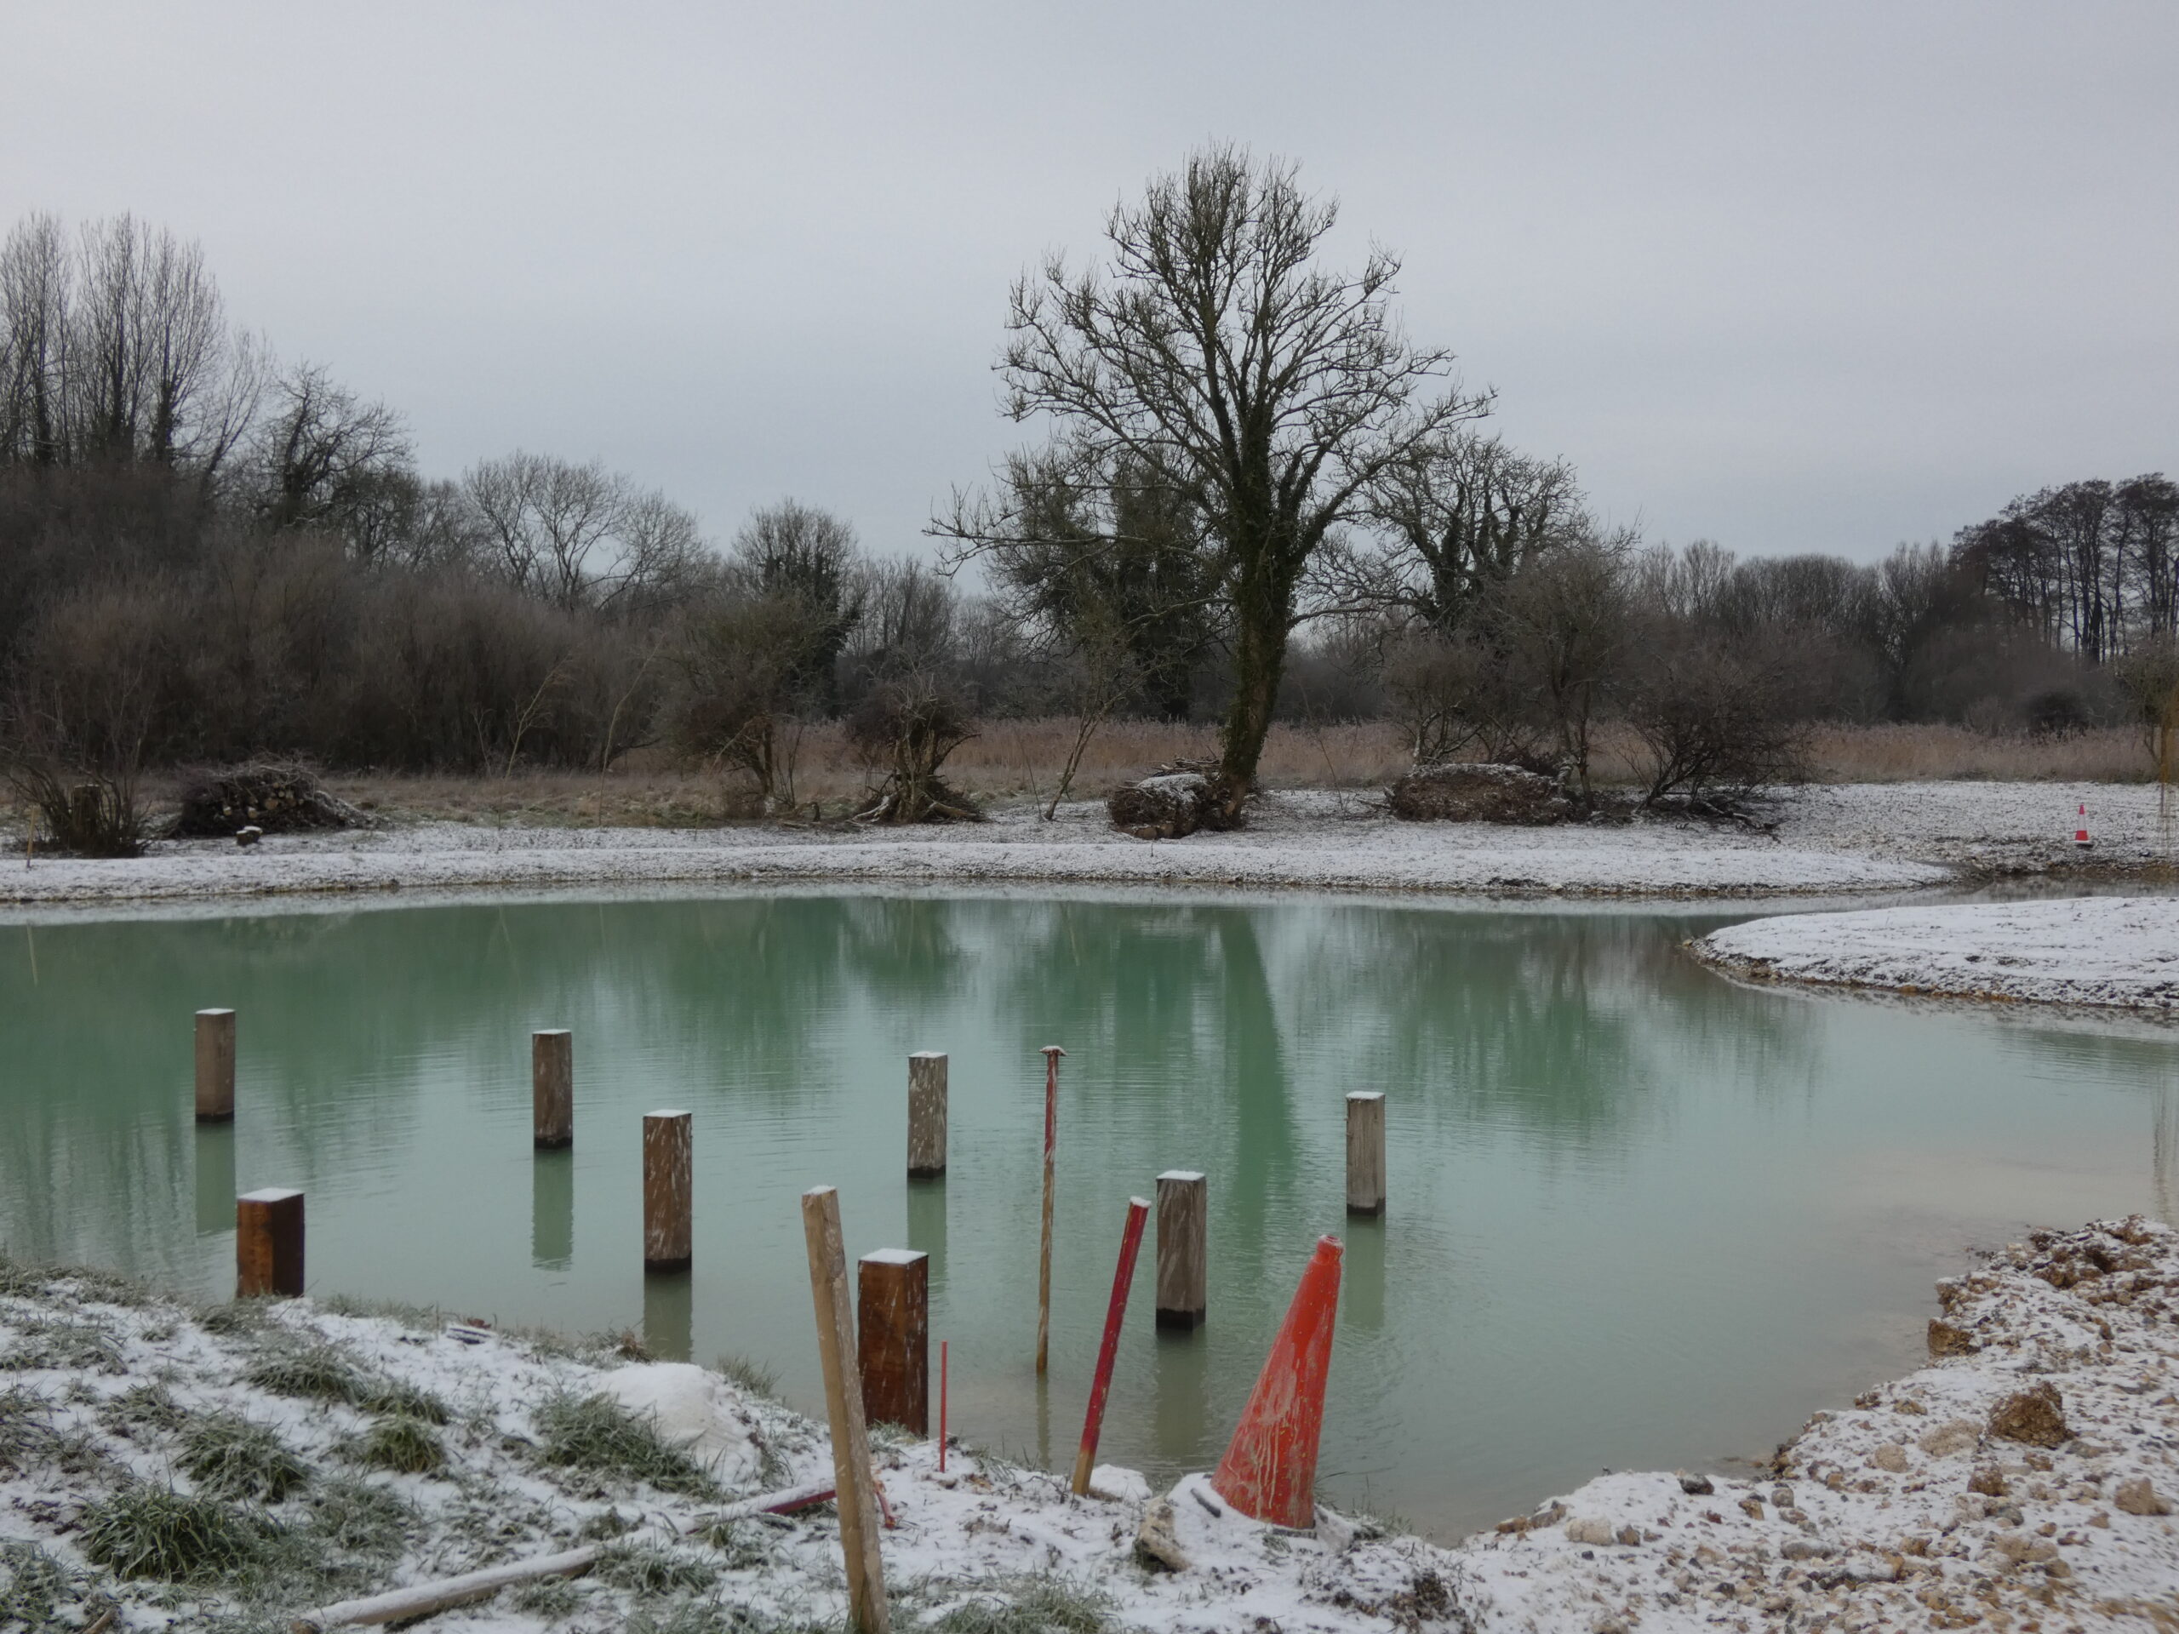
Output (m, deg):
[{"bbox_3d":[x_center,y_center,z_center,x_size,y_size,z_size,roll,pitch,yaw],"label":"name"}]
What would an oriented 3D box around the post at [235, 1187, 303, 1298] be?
[{"bbox_3d":[-2.736,1.451,8.005,0.148,0.355,0.148,1,2,24],"label":"post"}]

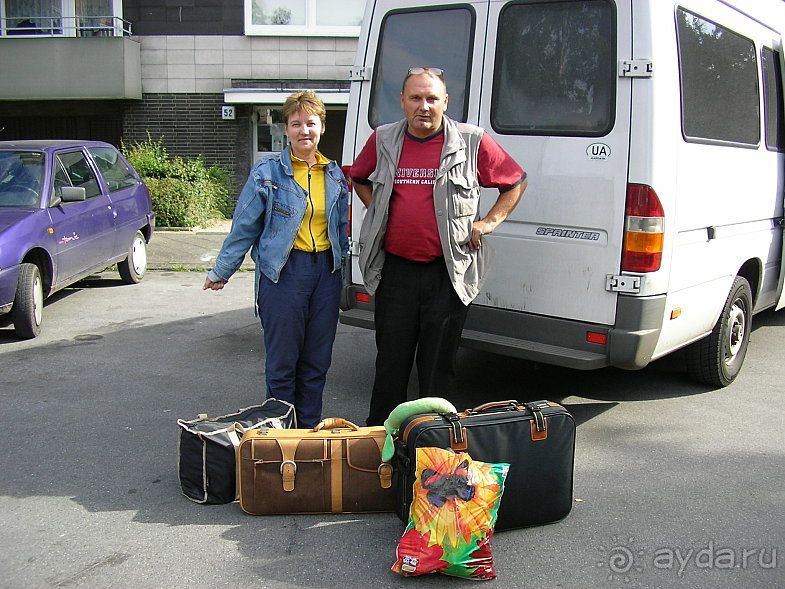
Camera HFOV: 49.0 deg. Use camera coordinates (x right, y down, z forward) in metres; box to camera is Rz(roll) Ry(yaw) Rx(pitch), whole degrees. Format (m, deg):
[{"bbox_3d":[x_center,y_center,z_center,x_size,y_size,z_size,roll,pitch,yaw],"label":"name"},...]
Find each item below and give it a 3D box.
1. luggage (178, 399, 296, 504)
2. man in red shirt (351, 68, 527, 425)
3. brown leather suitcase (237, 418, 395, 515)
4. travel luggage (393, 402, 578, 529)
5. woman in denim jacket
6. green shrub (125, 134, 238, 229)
[{"bbox_3d":[-0.636,0.624,3.530,0.205,0.290,0.510,8,12,41],"label":"luggage"},{"bbox_3d":[0.194,-0.107,3.707,0.740,1.700,0.400,2,9,6],"label":"man in red shirt"},{"bbox_3d":[-0.218,0.642,3.286,0.711,0.340,0.165,0,9,-5],"label":"brown leather suitcase"},{"bbox_3d":[0.337,0.619,3.124,0.647,0.447,0.180,-3,9,-22],"label":"travel luggage"},{"bbox_3d":[-0.495,-0.070,3.713,0.600,1.610,0.360,-1,9,-13],"label":"woman in denim jacket"},{"bbox_3d":[-3.509,-1.845,14.200,1.900,1.420,1.350,1,9,0],"label":"green shrub"}]

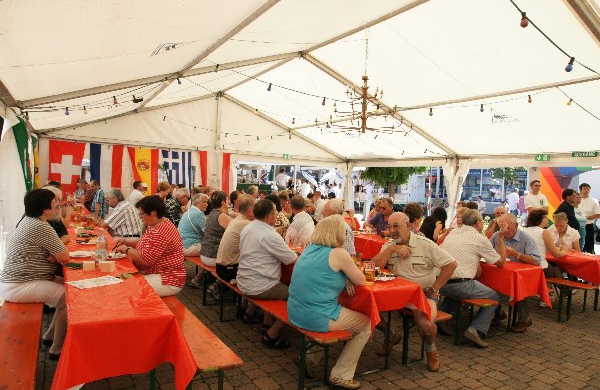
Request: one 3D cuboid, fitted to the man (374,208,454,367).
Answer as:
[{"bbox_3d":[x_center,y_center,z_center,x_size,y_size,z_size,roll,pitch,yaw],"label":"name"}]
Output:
[{"bbox_3d":[0.984,0.829,3.619,0.680,1.320,0.700,3,1,36],"label":"man"}]

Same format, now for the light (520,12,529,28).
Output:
[{"bbox_3d":[1.684,-1.316,3.000,0.062,0.125,0.062,1,2,-31],"label":"light"}]

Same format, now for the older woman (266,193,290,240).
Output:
[{"bbox_3d":[-0.367,0.719,5.628,0.720,1.360,0.500,3,1,-41],"label":"older woman"}]

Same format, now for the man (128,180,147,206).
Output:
[{"bbox_3d":[-3.766,0.398,9.610,0.653,1.423,0.487,1,2,-31],"label":"man"}]

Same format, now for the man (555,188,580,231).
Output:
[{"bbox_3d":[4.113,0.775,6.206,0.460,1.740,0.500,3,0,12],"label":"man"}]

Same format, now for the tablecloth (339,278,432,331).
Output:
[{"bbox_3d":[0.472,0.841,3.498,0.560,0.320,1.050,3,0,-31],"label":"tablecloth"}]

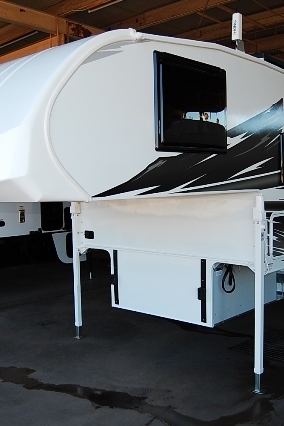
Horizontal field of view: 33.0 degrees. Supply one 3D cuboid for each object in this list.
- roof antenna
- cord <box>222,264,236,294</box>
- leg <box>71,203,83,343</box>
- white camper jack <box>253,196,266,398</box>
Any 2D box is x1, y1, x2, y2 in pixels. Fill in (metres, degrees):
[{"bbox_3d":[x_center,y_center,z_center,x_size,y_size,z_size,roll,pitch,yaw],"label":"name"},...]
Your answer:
[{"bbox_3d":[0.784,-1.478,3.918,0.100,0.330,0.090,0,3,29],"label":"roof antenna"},{"bbox_3d":[0.762,0.583,4.204,0.060,0.260,0.190,1,4,43],"label":"cord"},{"bbox_3d":[-0.705,0.603,5.167,0.090,1.510,0.090,1,4,43],"label":"leg"},{"bbox_3d":[0.901,0.629,3.706,0.085,1.540,0.085,1,4,43],"label":"white camper jack"}]

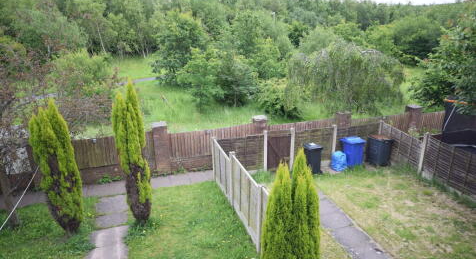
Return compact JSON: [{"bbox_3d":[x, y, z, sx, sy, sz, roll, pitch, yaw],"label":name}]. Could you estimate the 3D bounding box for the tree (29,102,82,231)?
[{"bbox_3d":[-4.193,0.925,7.185,0.920,3.120,0.900,-9,18,-31],"label":"tree"}]

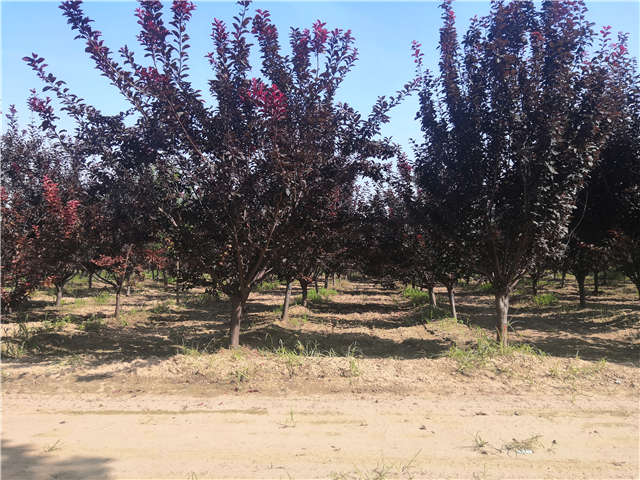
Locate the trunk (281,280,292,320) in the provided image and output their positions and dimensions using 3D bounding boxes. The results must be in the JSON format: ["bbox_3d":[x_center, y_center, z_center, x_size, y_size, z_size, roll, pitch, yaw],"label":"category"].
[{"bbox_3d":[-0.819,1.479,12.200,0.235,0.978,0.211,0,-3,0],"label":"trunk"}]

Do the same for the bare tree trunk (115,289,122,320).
[{"bbox_3d":[-5.005,1.602,12.400,0.189,0.795,0.170,0,-3,0],"label":"bare tree trunk"}]

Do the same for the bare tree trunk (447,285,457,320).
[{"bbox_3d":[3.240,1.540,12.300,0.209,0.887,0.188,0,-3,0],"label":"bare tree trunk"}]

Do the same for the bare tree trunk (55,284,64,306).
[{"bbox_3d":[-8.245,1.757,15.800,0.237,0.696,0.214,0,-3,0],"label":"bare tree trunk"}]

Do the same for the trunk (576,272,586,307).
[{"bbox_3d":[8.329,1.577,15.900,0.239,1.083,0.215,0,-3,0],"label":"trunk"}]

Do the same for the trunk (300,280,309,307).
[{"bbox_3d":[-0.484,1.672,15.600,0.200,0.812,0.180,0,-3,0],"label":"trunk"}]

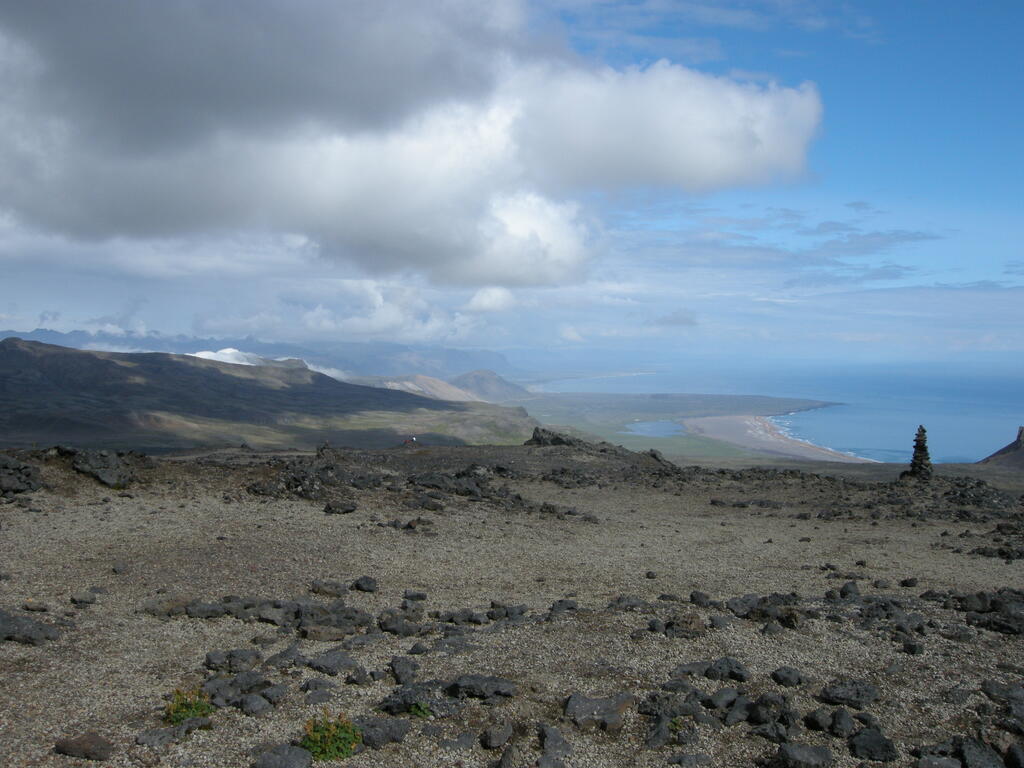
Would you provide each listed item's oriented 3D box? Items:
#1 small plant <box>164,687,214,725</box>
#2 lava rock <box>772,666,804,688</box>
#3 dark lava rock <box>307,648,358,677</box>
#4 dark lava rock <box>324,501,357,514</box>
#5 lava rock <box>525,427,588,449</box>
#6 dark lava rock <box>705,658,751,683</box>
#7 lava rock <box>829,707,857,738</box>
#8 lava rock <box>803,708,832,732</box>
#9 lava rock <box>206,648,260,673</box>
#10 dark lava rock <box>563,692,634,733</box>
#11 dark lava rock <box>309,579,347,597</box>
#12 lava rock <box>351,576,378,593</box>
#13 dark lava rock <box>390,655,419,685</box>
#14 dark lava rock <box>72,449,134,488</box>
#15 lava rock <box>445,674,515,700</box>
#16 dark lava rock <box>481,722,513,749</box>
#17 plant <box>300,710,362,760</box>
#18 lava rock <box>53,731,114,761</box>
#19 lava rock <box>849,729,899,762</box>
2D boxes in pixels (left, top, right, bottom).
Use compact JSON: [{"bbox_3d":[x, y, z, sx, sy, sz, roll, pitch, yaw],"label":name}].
[{"bbox_3d":[-1.493,1.496,4.794,0.231,0.167,0.208,-1,2,-17],"label":"small plant"},{"bbox_3d":[1.438,1.522,5.386,0.166,0.087,0.141,1,2,15],"label":"lava rock"},{"bbox_3d":[-0.983,1.526,5.671,0.285,0.126,0.214,0,2,-10],"label":"dark lava rock"},{"bbox_3d":[-2.114,1.522,12.762,0.394,0.156,0.276,0,2,-9],"label":"dark lava rock"},{"bbox_3d":[1.193,1.467,28.387,1.700,0.563,1.105,0,2,2],"label":"lava rock"},{"bbox_3d":[1.139,1.509,5.473,0.243,0.117,0.182,0,2,12],"label":"dark lava rock"},{"bbox_3d":[1.493,1.533,4.676,0.127,0.118,0.139,1,2,18],"label":"lava rock"},{"bbox_3d":[1.384,1.525,4.692,0.136,0.095,0.122,1,2,17],"label":"lava rock"},{"bbox_3d":[-1.528,1.512,5.662,0.306,0.107,0.199,-1,2,-15],"label":"lava rock"},{"bbox_3d":[0.396,1.503,4.744,0.330,0.153,0.214,0,2,5],"label":"dark lava rock"},{"bbox_3d":[-1.380,1.522,7.744,0.284,0.113,0.213,0,2,-10],"label":"dark lava rock"},{"bbox_3d":[-1.122,1.526,7.878,0.213,0.104,0.181,0,2,-8],"label":"lava rock"},{"bbox_3d":[-0.577,1.523,5.505,0.160,0.131,0.160,0,2,-6],"label":"dark lava rock"},{"bbox_3d":[-6.413,1.327,16.256,0.973,0.595,0.730,-1,2,-22],"label":"dark lava rock"},{"bbox_3d":[-0.154,1.524,5.218,0.353,0.091,0.212,0,2,-2],"label":"lava rock"},{"bbox_3d":[-0.067,1.526,4.494,0.139,0.098,0.125,0,2,-1],"label":"dark lava rock"},{"bbox_3d":[-0.775,1.510,4.448,0.266,0.187,0.253,0,2,-10],"label":"plant"},{"bbox_3d":[-1.833,1.546,4.429,0.265,0.093,0.199,-1,2,-23],"label":"lava rock"},{"bbox_3d":[1.521,1.521,4.356,0.210,0.119,0.179,1,2,19],"label":"lava rock"}]

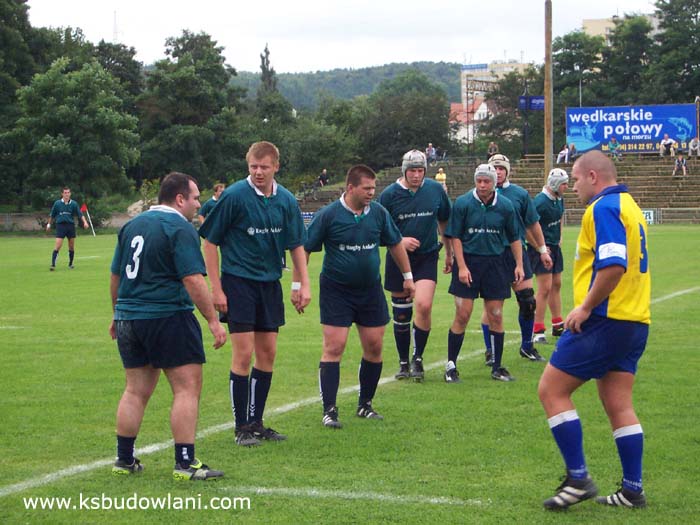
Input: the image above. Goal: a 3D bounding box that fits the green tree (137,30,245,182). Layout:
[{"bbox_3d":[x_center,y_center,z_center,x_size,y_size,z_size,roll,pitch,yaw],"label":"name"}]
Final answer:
[{"bbox_3d":[-9.926,-9.459,112.000,6.800,10.200,6.500,0,2,0],"label":"green tree"}]

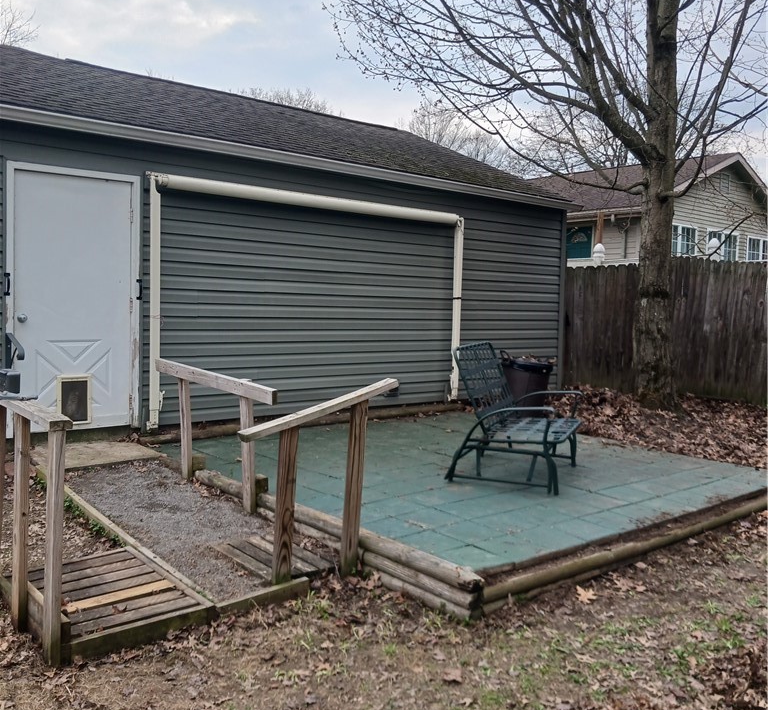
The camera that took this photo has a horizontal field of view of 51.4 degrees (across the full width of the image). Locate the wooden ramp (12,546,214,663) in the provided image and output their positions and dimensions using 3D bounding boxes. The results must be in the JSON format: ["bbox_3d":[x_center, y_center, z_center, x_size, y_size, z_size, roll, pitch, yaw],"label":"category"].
[{"bbox_3d":[-1.373,1.151,3.882,0.690,0.180,0.960,-2,5,-42],"label":"wooden ramp"}]

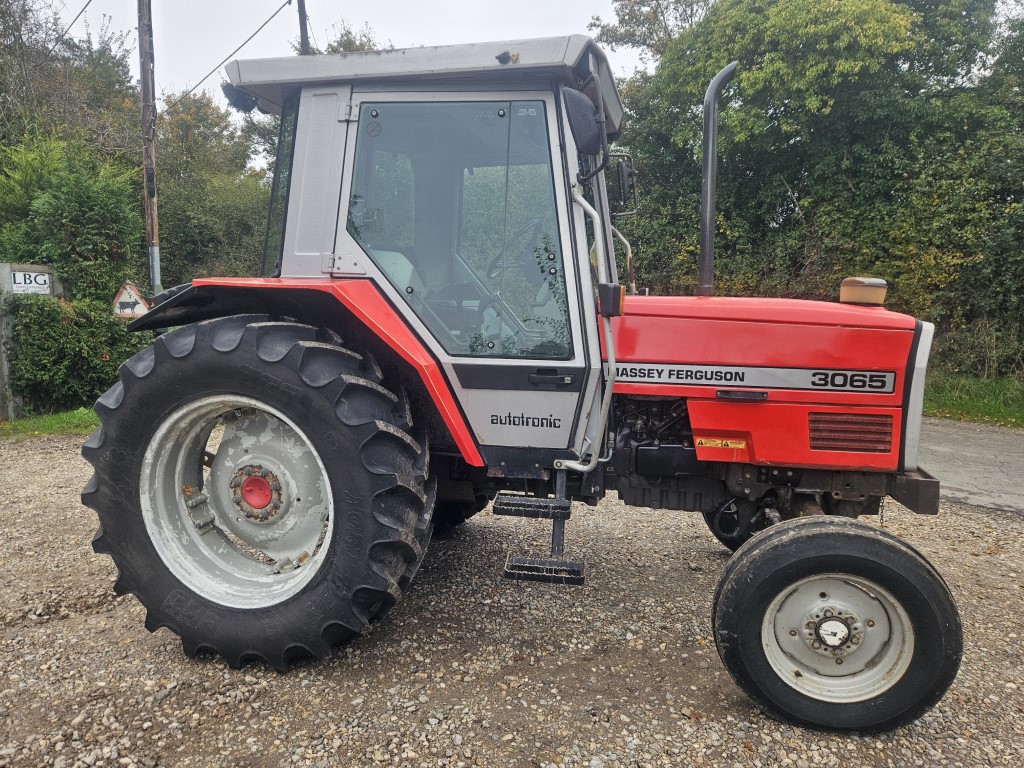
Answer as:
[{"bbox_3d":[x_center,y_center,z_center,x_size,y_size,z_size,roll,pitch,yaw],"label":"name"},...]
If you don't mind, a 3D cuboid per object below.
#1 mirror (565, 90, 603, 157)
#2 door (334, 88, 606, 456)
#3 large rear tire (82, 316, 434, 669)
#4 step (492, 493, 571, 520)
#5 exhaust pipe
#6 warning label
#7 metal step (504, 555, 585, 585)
[{"bbox_3d":[0.270,-0.990,2.566,0.063,0.223,0.162,-6,5,26],"label":"mirror"},{"bbox_3d":[-0.238,-0.482,2.934,1.119,1.510,0.061,2,8,9],"label":"door"},{"bbox_3d":[-1.126,0.465,3.056,1.573,1.573,0.447,2,8,13],"label":"large rear tire"},{"bbox_3d":[0.103,0.538,2.985,0.338,0.038,0.172,2,8,13],"label":"step"},{"bbox_3d":[0.938,-0.917,3.089,0.134,1.032,0.065,2,8,13],"label":"exhaust pipe"},{"bbox_3d":[0.927,0.265,3.026,0.206,0.035,0.004,2,8,13],"label":"warning label"},{"bbox_3d":[0.156,0.809,2.954,0.340,0.037,0.146,2,8,13],"label":"metal step"}]

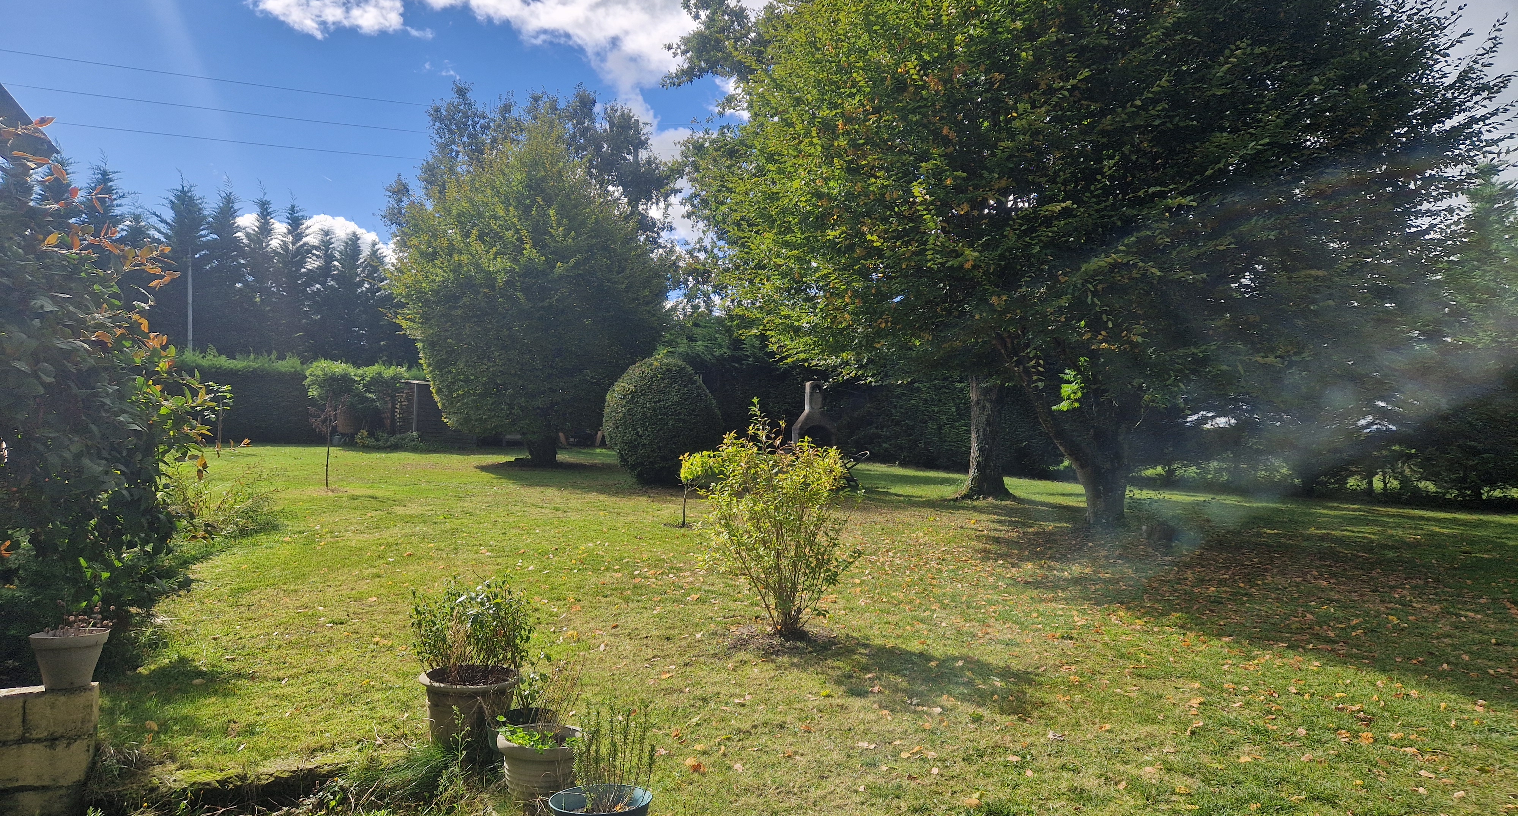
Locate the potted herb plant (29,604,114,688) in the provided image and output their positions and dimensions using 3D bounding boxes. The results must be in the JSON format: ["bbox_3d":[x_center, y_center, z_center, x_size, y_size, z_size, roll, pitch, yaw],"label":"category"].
[{"bbox_3d":[-2.648,0.906,3.880,0.260,0.319,0.260,0,-1,0],"label":"potted herb plant"}]

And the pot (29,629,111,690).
[{"bbox_3d":[-2.651,0.963,3.880,0.250,0.214,0.250,0,-1,0],"label":"pot"}]

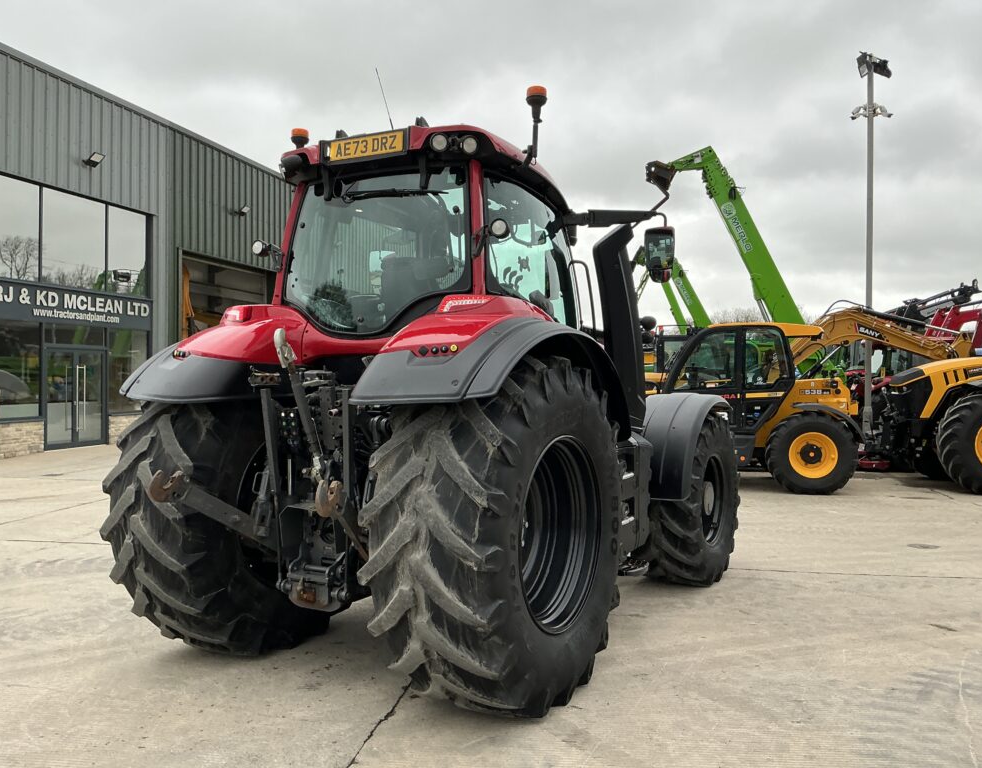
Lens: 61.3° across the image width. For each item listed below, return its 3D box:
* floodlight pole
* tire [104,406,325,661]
[{"bbox_3d":[7.514,-2.371,16.431,0.160,7.880,0.160,0,1,0],"label":"floodlight pole"},{"bbox_3d":[-1.580,0.768,5.666,0.700,1.915,1.970,1,1,29],"label":"tire"}]

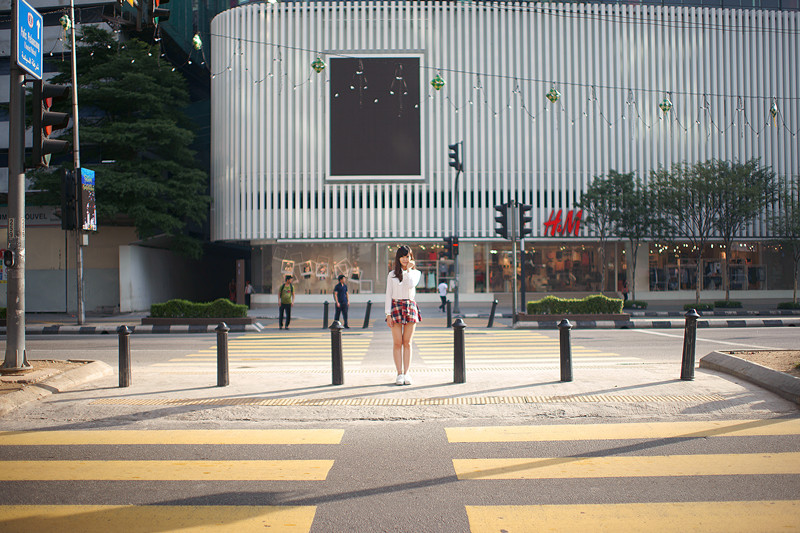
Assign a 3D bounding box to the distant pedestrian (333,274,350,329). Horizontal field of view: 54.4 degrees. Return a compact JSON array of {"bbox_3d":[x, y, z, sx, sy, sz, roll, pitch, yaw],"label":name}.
[{"bbox_3d":[-1.828,1.100,24.300,0.520,1.690,0.380,0,-2,-24],"label":"distant pedestrian"}]

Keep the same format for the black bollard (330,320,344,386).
[{"bbox_3d":[-0.723,0.997,9.000,0.165,0.731,0.165,0,-1,-4],"label":"black bollard"}]

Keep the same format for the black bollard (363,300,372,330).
[{"bbox_3d":[-1.021,1.548,24.969,0.178,0.883,0.178,9,-2,0],"label":"black bollard"}]

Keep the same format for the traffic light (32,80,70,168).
[{"bbox_3d":[-4.549,-1.850,10.150,0.400,1.142,0.360,0,-1,0],"label":"traffic light"}]

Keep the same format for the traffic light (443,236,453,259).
[{"bbox_3d":[2.217,-0.899,36.300,0.430,1.004,0.340,0,-1,-4],"label":"traffic light"}]

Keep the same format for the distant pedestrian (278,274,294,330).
[{"bbox_3d":[-3.561,1.142,24.461,0.507,1.705,0.335,0,-2,-7],"label":"distant pedestrian"}]

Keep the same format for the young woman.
[{"bbox_3d":[0.044,0.576,9.186,0.436,1.634,0.304,0,-2,-2],"label":"young woman"}]

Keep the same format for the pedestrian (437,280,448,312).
[{"bbox_3d":[2.203,1.565,40.300,0.500,1.680,0.450,-2,-2,37],"label":"pedestrian"}]

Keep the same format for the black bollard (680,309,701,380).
[{"bbox_3d":[3.507,0.942,9.389,0.178,0.842,0.178,5,-2,0],"label":"black bollard"}]

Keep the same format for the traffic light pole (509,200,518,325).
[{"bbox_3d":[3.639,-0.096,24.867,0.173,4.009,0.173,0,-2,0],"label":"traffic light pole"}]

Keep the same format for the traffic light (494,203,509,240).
[{"bbox_3d":[3.233,-1.433,24.766,0.406,1.127,0.365,0,-2,0],"label":"traffic light"}]

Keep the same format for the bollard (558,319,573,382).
[{"bbox_3d":[1.926,0.976,9.050,0.165,0.731,0.165,0,-1,-4],"label":"bollard"}]

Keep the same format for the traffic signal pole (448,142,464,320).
[{"bbox_3d":[2.652,-1.807,36.500,0.740,8.027,0.450,0,-1,-4],"label":"traffic signal pole"}]

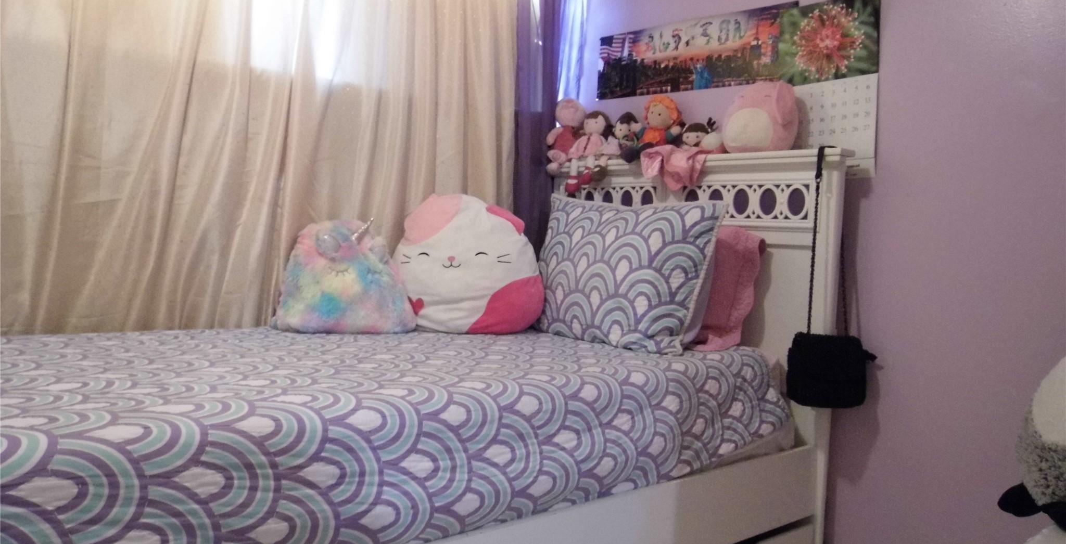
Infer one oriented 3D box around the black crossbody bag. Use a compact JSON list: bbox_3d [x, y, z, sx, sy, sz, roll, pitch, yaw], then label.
[{"bbox_3d":[0.754,0.016,1.960,0.200,0.655,0.100,3,2,5],"label":"black crossbody bag"}]

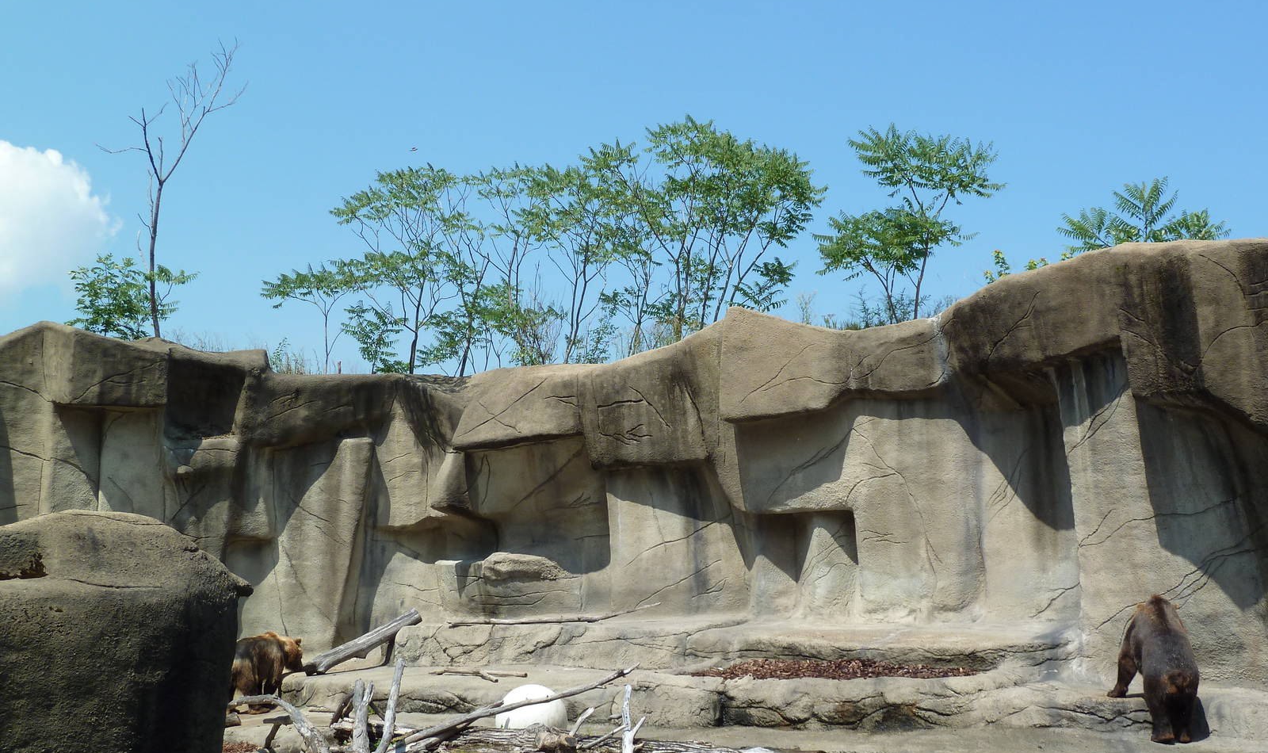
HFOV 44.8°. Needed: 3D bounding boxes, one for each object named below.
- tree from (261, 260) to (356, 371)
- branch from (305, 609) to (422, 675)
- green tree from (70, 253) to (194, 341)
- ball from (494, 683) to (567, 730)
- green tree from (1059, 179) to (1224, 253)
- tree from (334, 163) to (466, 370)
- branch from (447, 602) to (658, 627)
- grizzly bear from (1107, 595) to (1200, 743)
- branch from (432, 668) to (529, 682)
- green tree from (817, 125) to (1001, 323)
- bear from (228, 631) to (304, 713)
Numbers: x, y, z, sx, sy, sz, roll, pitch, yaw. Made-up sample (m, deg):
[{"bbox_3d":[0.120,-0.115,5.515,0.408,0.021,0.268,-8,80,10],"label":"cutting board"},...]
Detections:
[{"bbox_3d":[-5.252,-0.847,24.639,1.500,1.970,1.400,0,-4,0],"label":"tree"},{"bbox_3d":[-3.450,3.382,19.672,1.630,0.250,0.250,-20,6,-30],"label":"branch"},{"bbox_3d":[-7.751,-1.086,23.655,1.940,1.620,1.700,0,-4,0],"label":"green tree"},{"bbox_3d":[-1.050,3.499,15.626,0.760,0.760,0.760,0,-4,0],"label":"ball"},{"bbox_3d":[6.968,-1.996,21.017,2.280,1.430,1.900,0,-4,0],"label":"green tree"},{"bbox_3d":[-3.766,-1.627,24.700,2.180,3.500,2.000,0,-4,0],"label":"tree"},{"bbox_3d":[-1.036,3.168,20.516,2.930,0.270,0.200,2,-5,-20],"label":"branch"},{"bbox_3d":[5.800,3.249,17.050,0.800,1.460,1.650,-1,-4,8],"label":"grizzly bear"},{"bbox_3d":[-1.890,3.671,18.873,1.180,0.120,0.650,0,-4,0],"label":"branch"},{"bbox_3d":[4.229,-2.243,23.544,2.790,3.190,2.400,0,-4,0],"label":"green tree"},{"bbox_3d":[-4.590,3.667,19.074,0.600,1.030,1.350,-3,-5,36],"label":"bear"}]

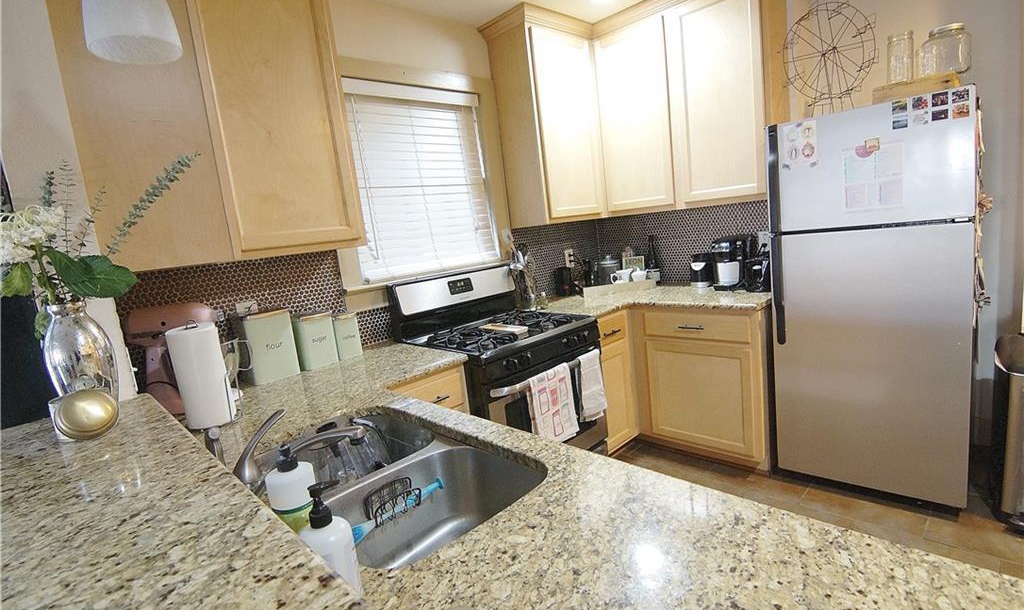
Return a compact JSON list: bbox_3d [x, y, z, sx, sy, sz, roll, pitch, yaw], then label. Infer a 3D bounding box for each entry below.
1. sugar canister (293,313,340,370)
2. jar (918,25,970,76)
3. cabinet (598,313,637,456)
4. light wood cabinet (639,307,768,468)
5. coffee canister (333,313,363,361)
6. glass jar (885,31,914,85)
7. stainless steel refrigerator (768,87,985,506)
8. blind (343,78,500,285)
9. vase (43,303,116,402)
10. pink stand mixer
[{"bbox_3d":[-0.818,0.144,1.863,0.114,0.204,0.137,2,11,45],"label":"sugar canister"},{"bbox_3d":[1.647,-0.959,1.731,0.145,0.173,0.145,2,11,45],"label":"jar"},{"bbox_3d":[0.372,0.455,2.678,0.612,0.847,0.371,2,11,45],"label":"cabinet"},{"bbox_3d":[1.149,0.383,2.562,0.643,0.847,0.597,2,11,45],"label":"light wood cabinet"},{"bbox_3d":[-0.725,0.135,1.950,0.107,0.178,0.110,2,11,45],"label":"coffee canister"},{"bbox_3d":[1.555,-0.974,1.820,0.088,0.199,0.088,2,11,45],"label":"glass jar"},{"bbox_3d":[1.671,-0.008,2.098,0.653,1.629,0.683,2,11,45],"label":"stainless steel refrigerator"},{"bbox_3d":[-0.420,-0.630,2.314,0.061,0.923,0.851,2,11,45],"label":"blind"},{"bbox_3d":[-0.801,0.114,0.847,0.097,0.230,0.097,2,11,45],"label":"vase"},{"bbox_3d":[-1.021,0.150,1.477,0.345,0.345,0.225,-9,8,-19],"label":"pink stand mixer"}]

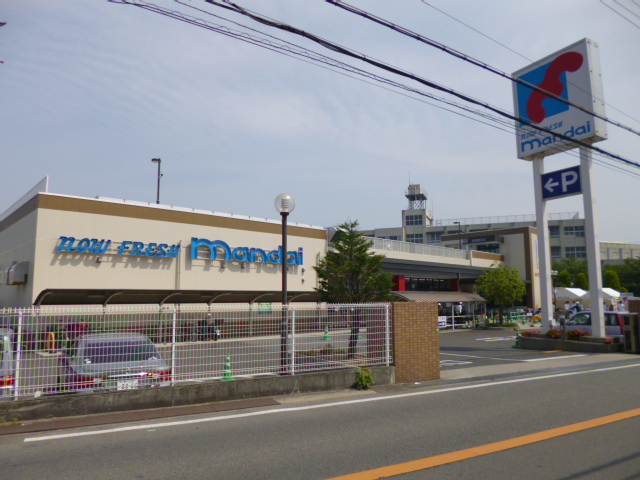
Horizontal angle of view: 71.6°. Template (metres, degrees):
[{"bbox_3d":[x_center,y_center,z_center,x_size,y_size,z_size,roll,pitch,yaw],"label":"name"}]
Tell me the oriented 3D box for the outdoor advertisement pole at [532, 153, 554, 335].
[{"bbox_3d":[9.198,0.118,18.335,0.310,7.200,0.310,4,-8,-27],"label":"outdoor advertisement pole"}]

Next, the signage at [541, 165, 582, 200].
[{"bbox_3d":[8.441,-1.934,15.418,0.220,0.950,1.410,4,-8,-29],"label":"signage"}]

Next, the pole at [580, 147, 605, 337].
[{"bbox_3d":[10.142,-0.022,16.529,0.310,7.100,0.310,4,-8,-27],"label":"pole"}]

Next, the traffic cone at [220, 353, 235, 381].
[{"bbox_3d":[-2.343,3.223,11.342,0.380,0.700,0.380,4,-8,-27],"label":"traffic cone"}]

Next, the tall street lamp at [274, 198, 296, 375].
[{"bbox_3d":[-0.731,1.105,9.143,0.440,4.250,0.440,0,-7,0],"label":"tall street lamp"}]

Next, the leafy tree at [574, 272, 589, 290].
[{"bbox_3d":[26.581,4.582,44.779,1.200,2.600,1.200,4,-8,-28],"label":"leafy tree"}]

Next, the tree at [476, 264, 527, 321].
[{"bbox_3d":[12.479,3.730,30.274,3.400,4.050,3.300,4,-8,-28],"label":"tree"}]

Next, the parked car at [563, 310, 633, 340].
[{"bbox_3d":[13.733,4.184,21.719,1.660,1.530,3.800,3,-7,-22],"label":"parked car"}]

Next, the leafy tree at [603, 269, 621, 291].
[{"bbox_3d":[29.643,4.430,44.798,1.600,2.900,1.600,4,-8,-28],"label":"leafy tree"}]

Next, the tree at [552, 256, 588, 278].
[{"bbox_3d":[27.099,4.876,47.624,4.600,6.230,4.600,0,-7,0],"label":"tree"}]

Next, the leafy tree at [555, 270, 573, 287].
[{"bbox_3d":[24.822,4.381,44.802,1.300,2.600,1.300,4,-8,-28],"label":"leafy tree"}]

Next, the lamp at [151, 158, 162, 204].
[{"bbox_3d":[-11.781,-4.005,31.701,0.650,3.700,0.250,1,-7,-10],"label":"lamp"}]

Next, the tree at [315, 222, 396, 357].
[{"bbox_3d":[0.784,1.123,10.396,1.800,3.250,1.800,0,-7,0],"label":"tree"}]

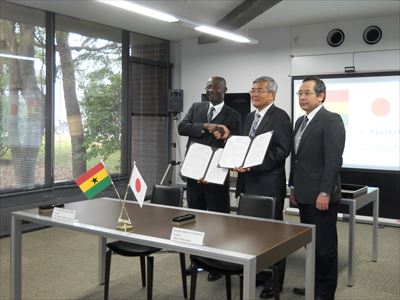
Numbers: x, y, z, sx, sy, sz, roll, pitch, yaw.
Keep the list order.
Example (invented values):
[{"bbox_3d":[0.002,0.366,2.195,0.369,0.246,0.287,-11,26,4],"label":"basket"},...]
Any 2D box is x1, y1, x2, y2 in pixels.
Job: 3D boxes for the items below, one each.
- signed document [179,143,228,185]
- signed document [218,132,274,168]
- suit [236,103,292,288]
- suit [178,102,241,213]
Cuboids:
[{"bbox_3d":[0.064,0.108,3.860,0.420,0.300,0.045,11,-13,29],"label":"signed document"},{"bbox_3d":[0.342,0.003,3.490,0.420,0.300,0.050,-5,-39,42],"label":"signed document"},{"bbox_3d":[0.511,0.370,3.696,0.530,1.460,0.420,4,4,42],"label":"suit"},{"bbox_3d":[0.086,0.332,4.095,0.560,1.480,0.400,2,4,27],"label":"suit"}]

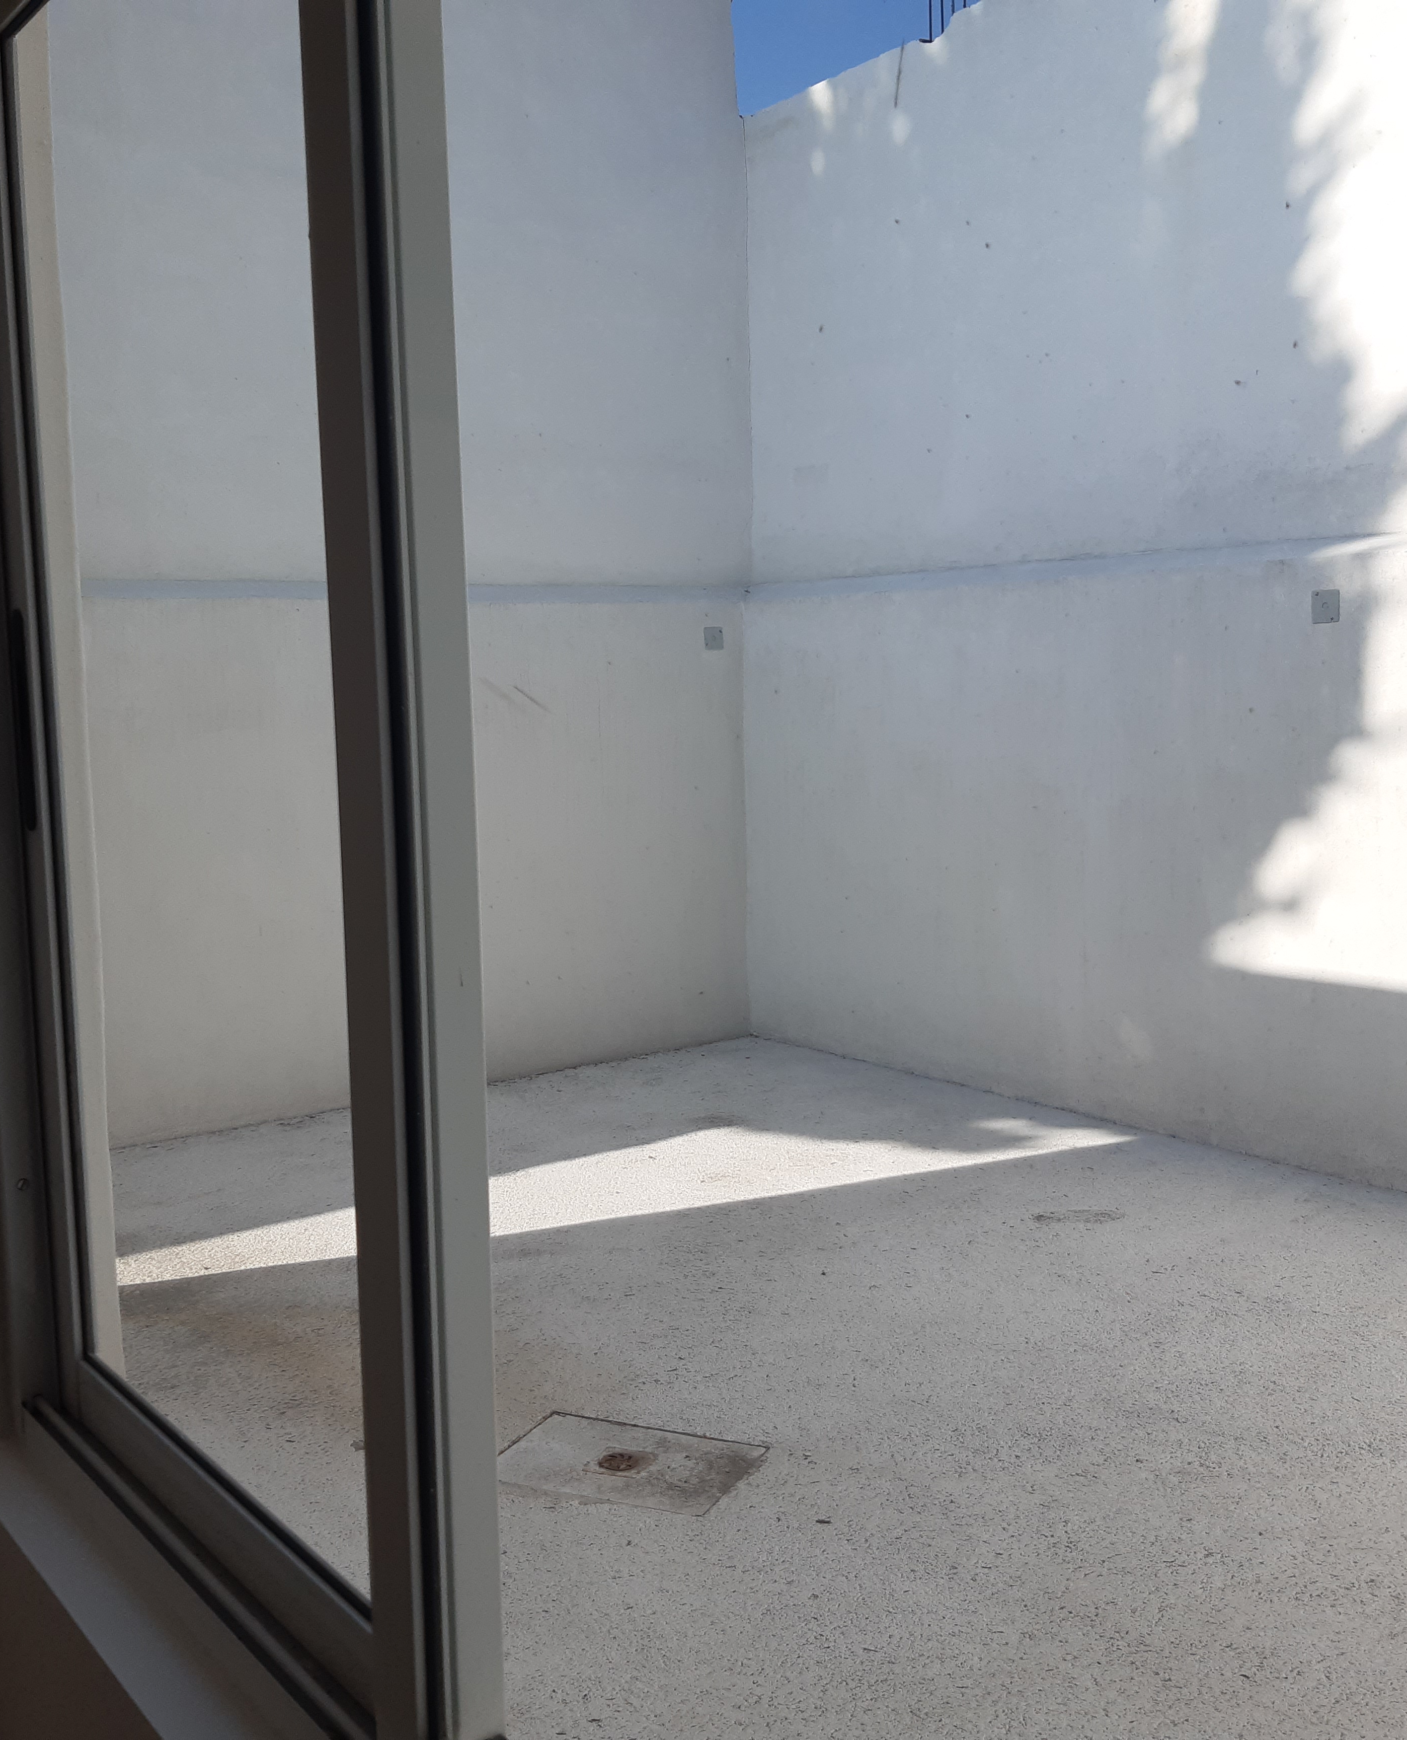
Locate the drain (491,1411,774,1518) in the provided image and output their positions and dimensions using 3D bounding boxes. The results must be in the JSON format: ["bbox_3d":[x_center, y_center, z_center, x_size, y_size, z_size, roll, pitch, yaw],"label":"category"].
[{"bbox_3d":[-0.193,1.441,4.214,0.592,0.030,0.391,1,7,22],"label":"drain"}]

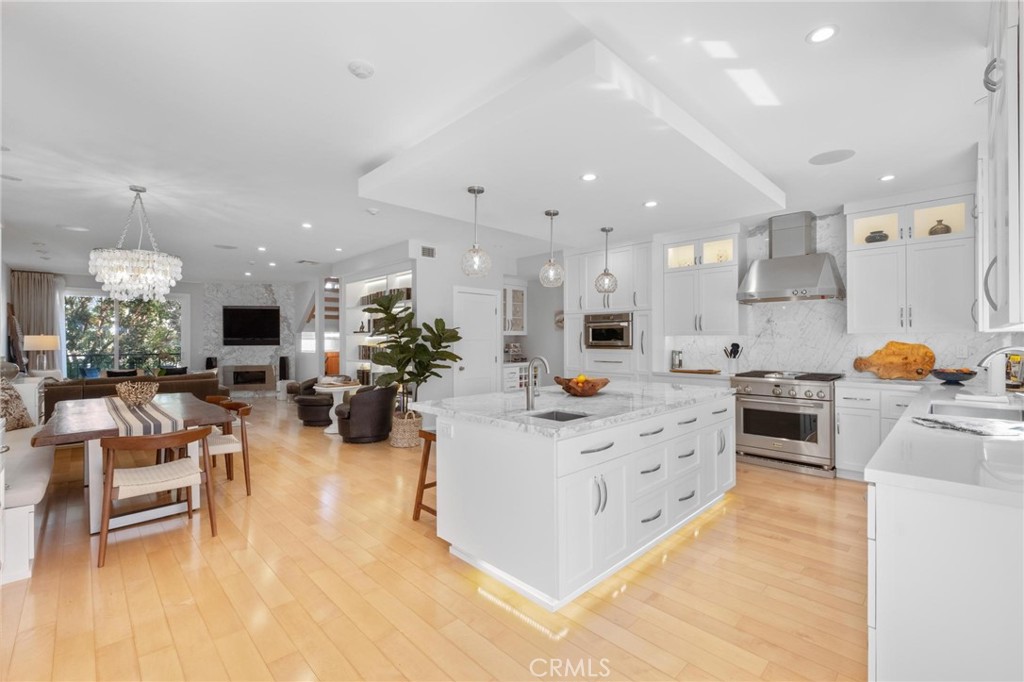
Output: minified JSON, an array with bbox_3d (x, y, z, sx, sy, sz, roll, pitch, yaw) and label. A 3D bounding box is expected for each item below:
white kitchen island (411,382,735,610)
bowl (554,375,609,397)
[{"bbox_3d":[0.634,0.864,3.264,1.230,0.905,2.460,0,0,45],"label":"white kitchen island"},{"bbox_3d":[0.528,0.330,3.220,0.410,0.150,0.370,0,0,0],"label":"bowl"}]

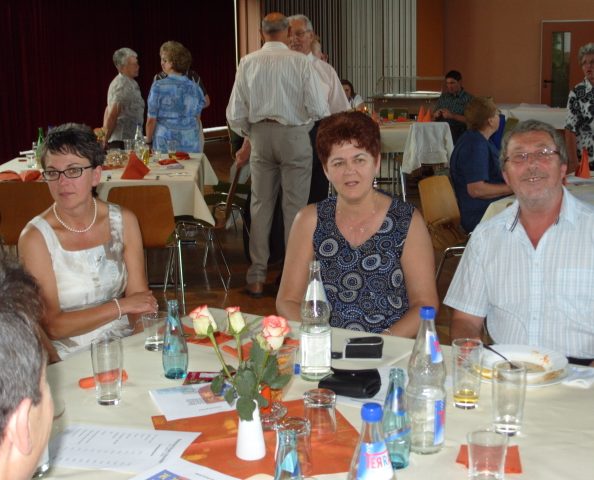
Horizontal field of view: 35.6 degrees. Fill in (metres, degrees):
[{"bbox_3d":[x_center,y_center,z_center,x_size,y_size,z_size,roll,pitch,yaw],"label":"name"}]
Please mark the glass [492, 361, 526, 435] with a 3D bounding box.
[{"bbox_3d":[0.420,0.315,1.834,0.064,0.137,0.064,-1,10,0],"label":"glass"}]

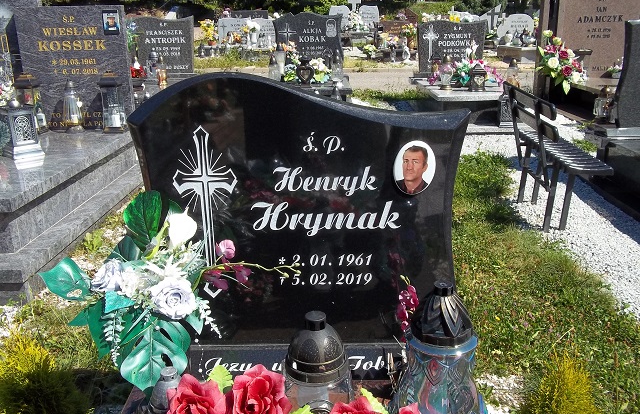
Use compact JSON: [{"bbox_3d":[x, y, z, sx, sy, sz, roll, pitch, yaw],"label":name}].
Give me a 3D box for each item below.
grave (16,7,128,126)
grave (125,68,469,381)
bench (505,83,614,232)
[{"bbox_3d":[-1.836,-1.039,4.459,0.843,0.905,0.090,-1,17,1],"label":"grave"},{"bbox_3d":[-0.046,0.051,1.355,0.752,0.694,0.140,-1,17,1],"label":"grave"},{"bbox_3d":[1.413,-0.311,3.666,0.366,0.804,0.984,-1,17,1],"label":"bench"}]

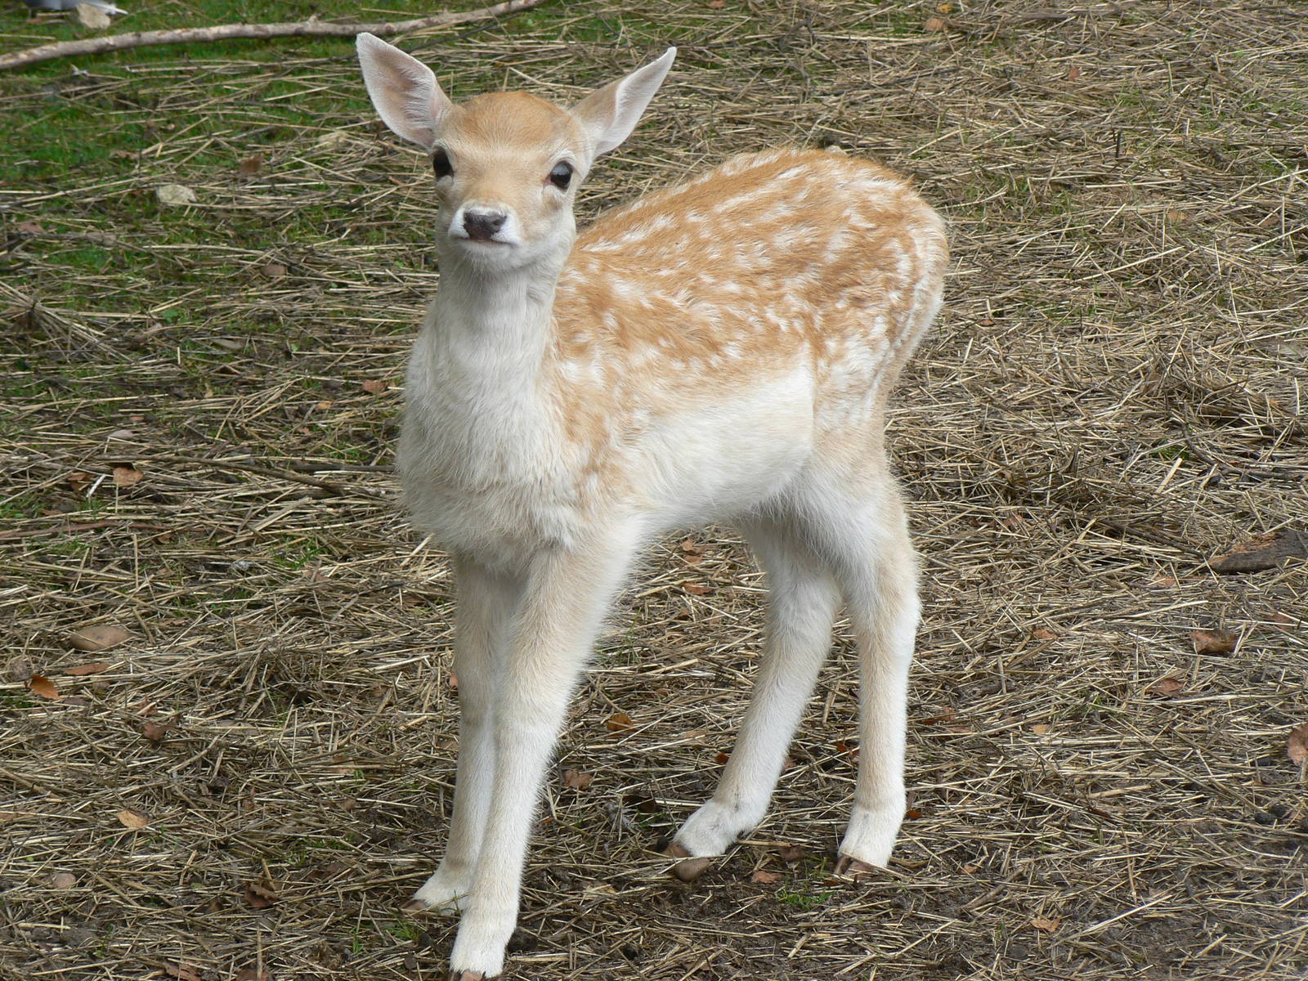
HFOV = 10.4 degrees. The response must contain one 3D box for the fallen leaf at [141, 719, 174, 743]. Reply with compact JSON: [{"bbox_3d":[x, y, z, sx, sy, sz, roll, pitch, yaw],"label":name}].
[{"bbox_3d":[-0.375,0.182,5.421,0.025,0.012,0.026,0,17,0],"label":"fallen leaf"}]

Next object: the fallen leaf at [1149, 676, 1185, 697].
[{"bbox_3d":[0.395,0.151,5.531,0.028,0.008,0.028,0,17,0],"label":"fallen leaf"}]

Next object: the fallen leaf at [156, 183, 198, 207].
[{"bbox_3d":[-0.466,-0.288,7.004,0.041,0.013,0.038,0,17,0],"label":"fallen leaf"}]

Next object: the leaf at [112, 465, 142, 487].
[{"bbox_3d":[-0.446,-0.012,6.079,0.026,0.010,0.030,0,17,0],"label":"leaf"}]

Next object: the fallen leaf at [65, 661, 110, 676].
[{"bbox_3d":[-0.440,0.139,5.579,0.036,0.006,0.019,0,17,0],"label":"fallen leaf"}]

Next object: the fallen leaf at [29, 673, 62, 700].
[{"bbox_3d":[-0.468,0.151,5.526,0.025,0.012,0.028,0,17,0],"label":"fallen leaf"}]

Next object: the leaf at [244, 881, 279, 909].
[{"bbox_3d":[-0.278,0.285,5.071,0.025,0.012,0.026,0,17,0],"label":"leaf"}]

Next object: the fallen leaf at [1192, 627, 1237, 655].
[{"bbox_3d":[0.440,0.118,5.635,0.037,0.013,0.029,0,17,0],"label":"fallen leaf"}]

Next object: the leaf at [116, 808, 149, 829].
[{"bbox_3d":[-0.380,0.239,5.235,0.024,0.008,0.025,0,17,0],"label":"leaf"}]

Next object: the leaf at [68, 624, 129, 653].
[{"bbox_3d":[-0.435,0.116,5.641,0.048,0.013,0.032,0,17,0],"label":"leaf"}]

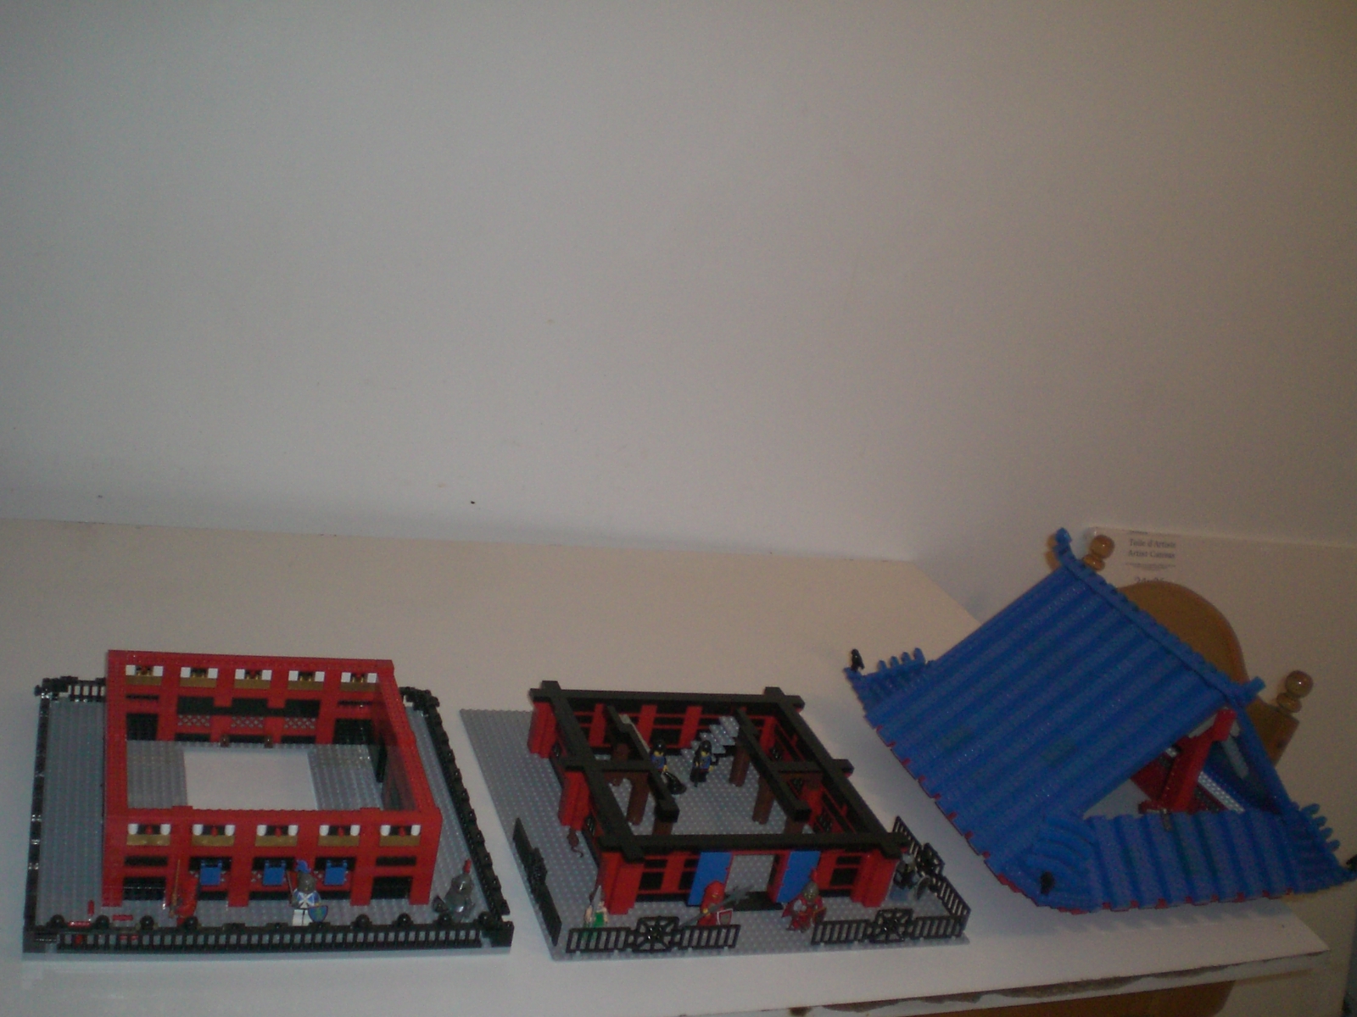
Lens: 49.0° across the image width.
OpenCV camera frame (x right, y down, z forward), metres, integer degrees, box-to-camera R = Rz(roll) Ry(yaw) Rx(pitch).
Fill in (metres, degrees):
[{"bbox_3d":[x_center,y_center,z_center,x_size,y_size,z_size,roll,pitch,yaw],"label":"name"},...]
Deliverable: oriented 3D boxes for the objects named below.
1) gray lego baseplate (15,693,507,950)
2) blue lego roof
[{"bbox_3d":[-0.348,0.244,1.247,0.354,0.025,0.354,5,22,-21],"label":"gray lego baseplate"},{"bbox_3d":[0.443,0.197,1.510,0.384,0.234,0.394,5,22,-22],"label":"blue lego roof"}]

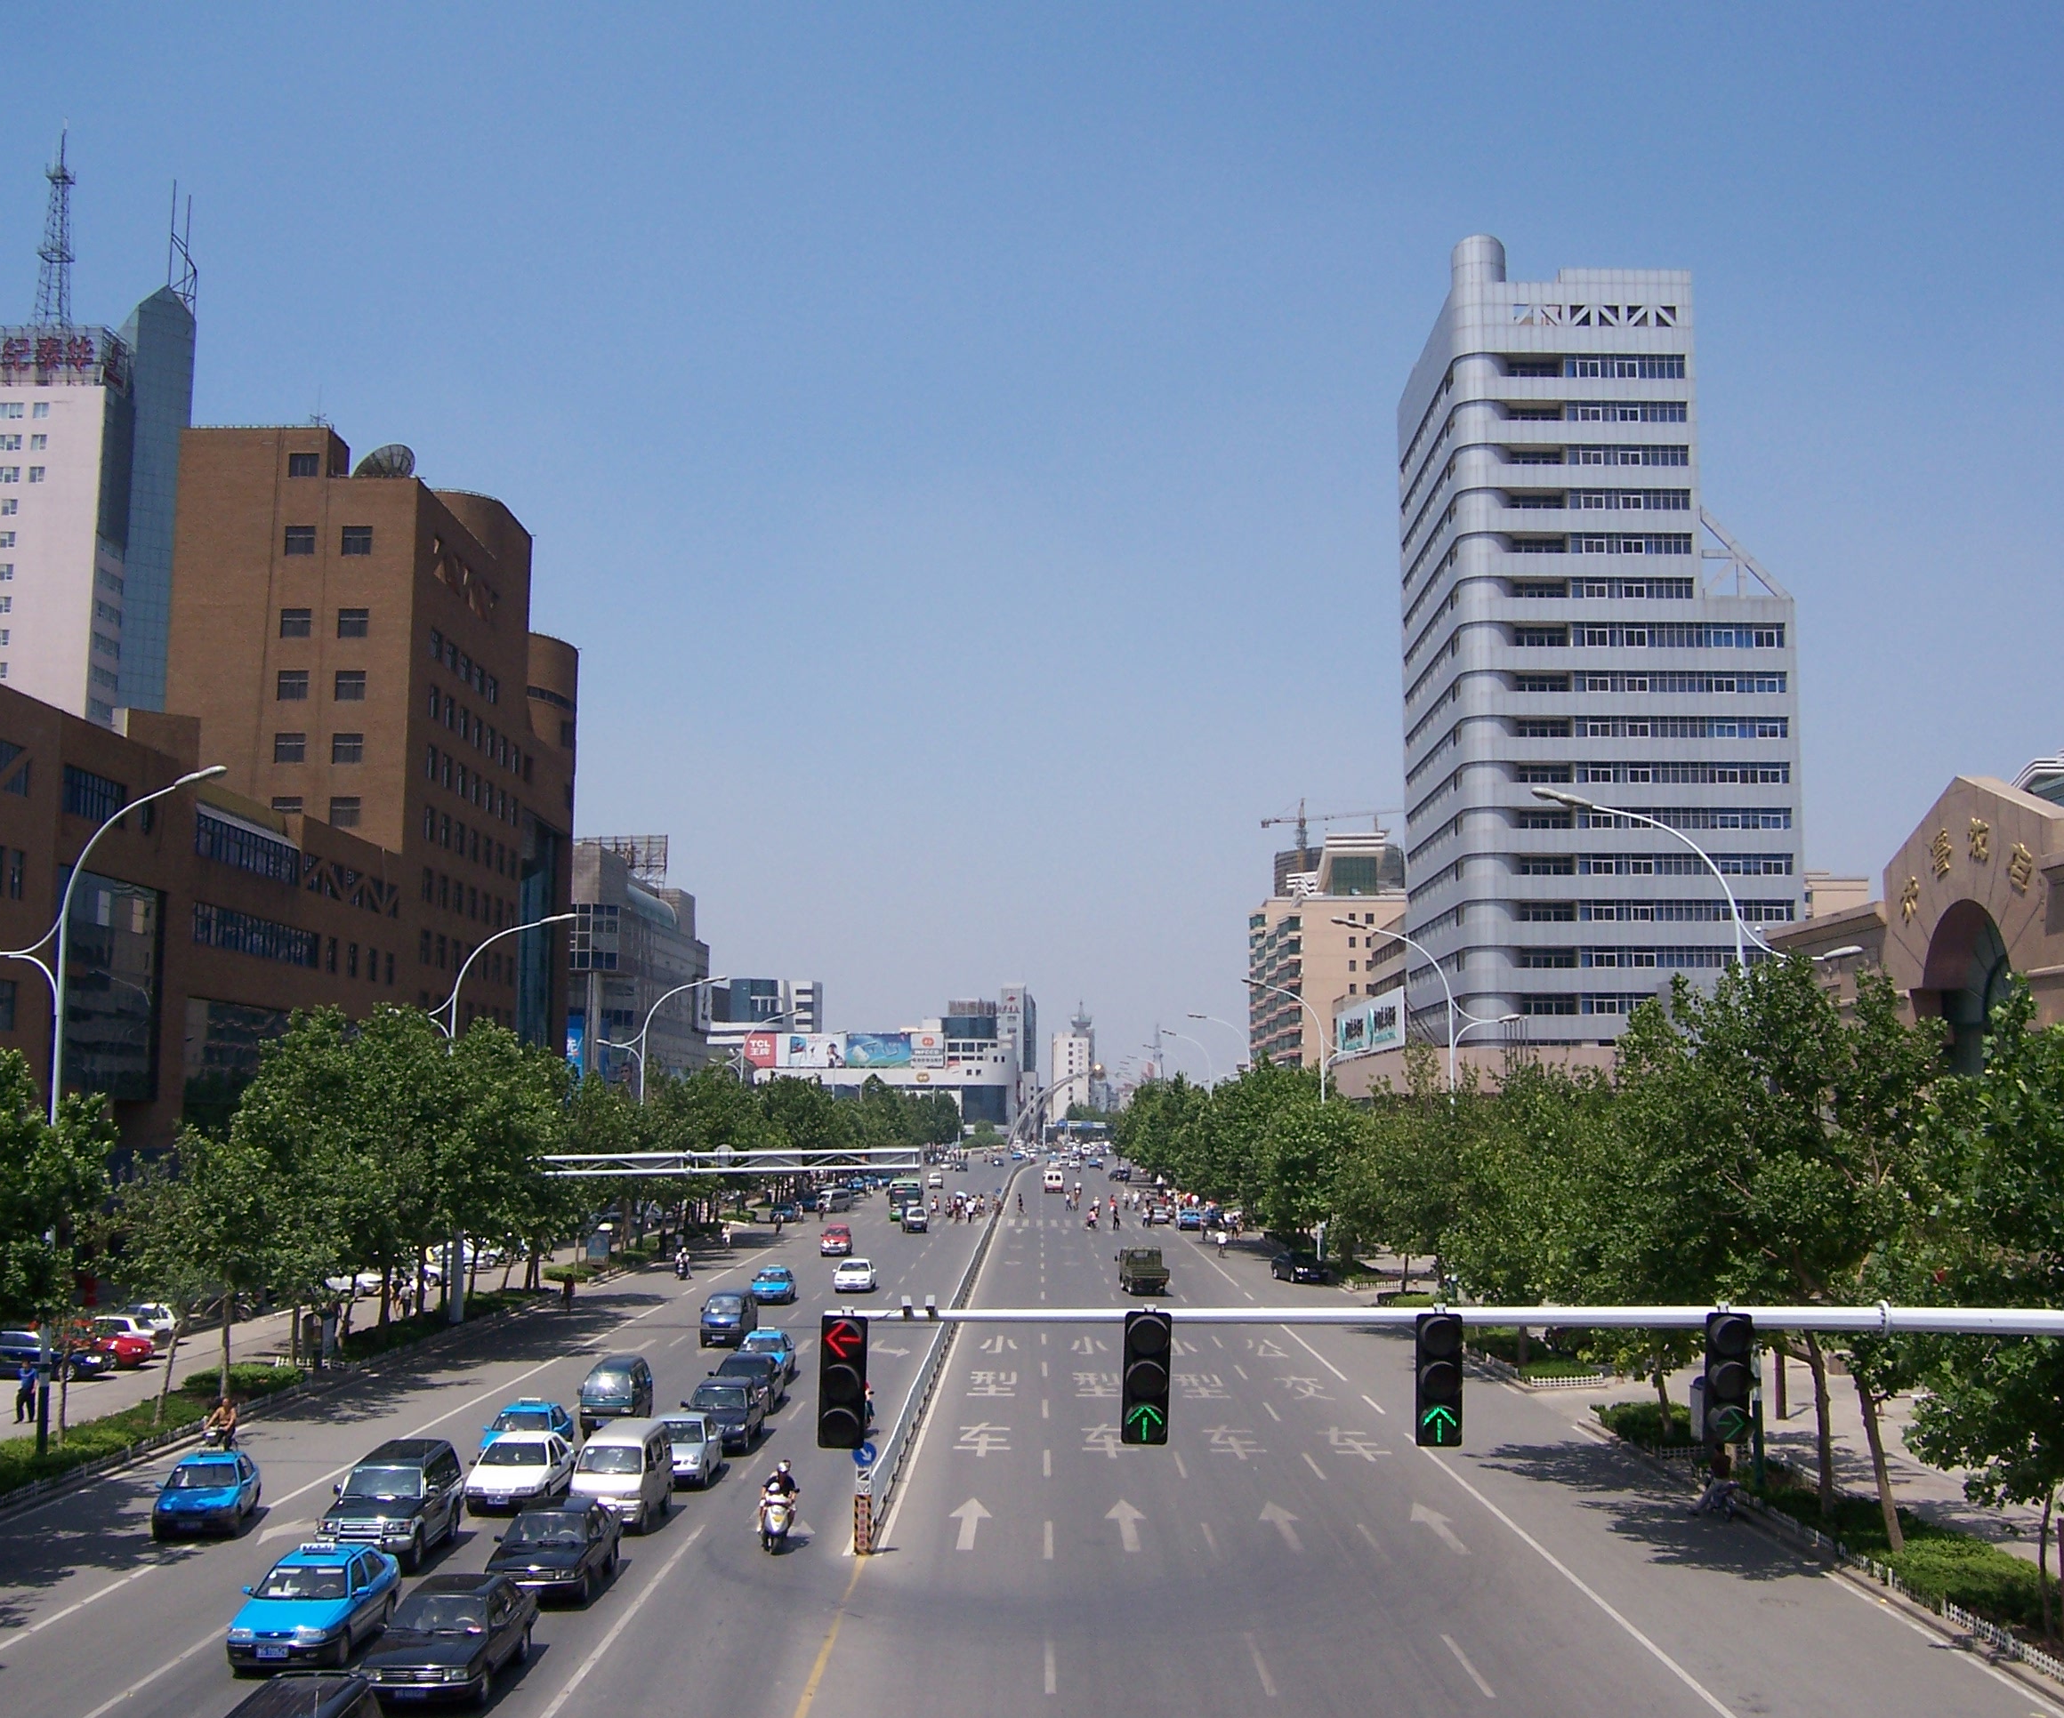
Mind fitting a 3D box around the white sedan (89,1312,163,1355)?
[{"bbox_3d":[-33.879,17.332,79.063,4.300,1.430,1.700,0,-7,0],"label":"white sedan"}]

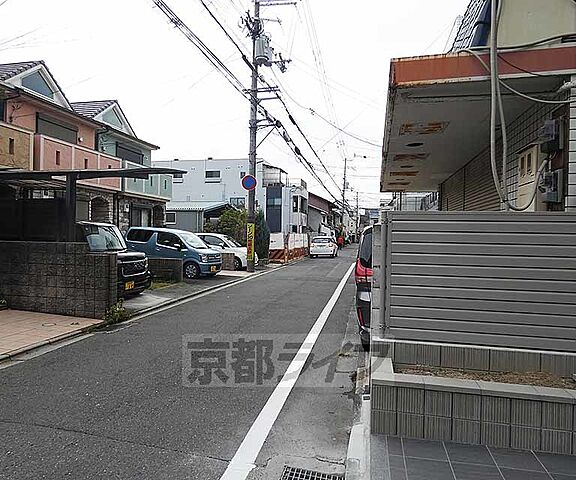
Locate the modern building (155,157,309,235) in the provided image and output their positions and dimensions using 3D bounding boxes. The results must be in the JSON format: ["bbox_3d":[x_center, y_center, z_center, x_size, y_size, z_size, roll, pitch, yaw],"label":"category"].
[{"bbox_3d":[-5.830,-3.600,37.609,15.800,9.200,6.400,1,1,13],"label":"modern building"}]

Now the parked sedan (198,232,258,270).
[{"bbox_3d":[-3.210,0.506,15.807,3.850,1.530,1.680,1,1,15],"label":"parked sedan"}]

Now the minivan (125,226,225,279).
[{"bbox_3d":[-4.159,0.465,12.856,3.395,1.650,1.475,1,1,15],"label":"minivan"}]

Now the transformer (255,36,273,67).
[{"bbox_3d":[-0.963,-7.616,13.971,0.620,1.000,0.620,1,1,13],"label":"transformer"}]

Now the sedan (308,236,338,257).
[{"bbox_3d":[2.781,0.533,25.407,1.700,1.470,4.400,1,1,13],"label":"sedan"}]

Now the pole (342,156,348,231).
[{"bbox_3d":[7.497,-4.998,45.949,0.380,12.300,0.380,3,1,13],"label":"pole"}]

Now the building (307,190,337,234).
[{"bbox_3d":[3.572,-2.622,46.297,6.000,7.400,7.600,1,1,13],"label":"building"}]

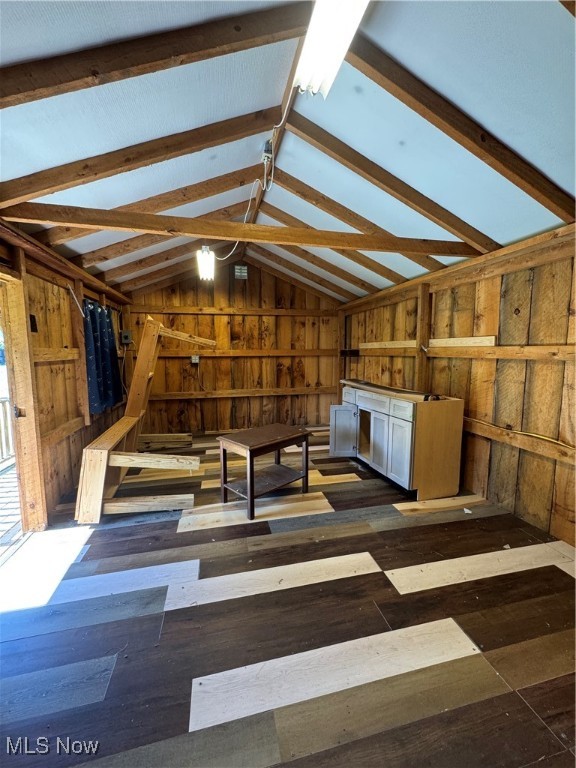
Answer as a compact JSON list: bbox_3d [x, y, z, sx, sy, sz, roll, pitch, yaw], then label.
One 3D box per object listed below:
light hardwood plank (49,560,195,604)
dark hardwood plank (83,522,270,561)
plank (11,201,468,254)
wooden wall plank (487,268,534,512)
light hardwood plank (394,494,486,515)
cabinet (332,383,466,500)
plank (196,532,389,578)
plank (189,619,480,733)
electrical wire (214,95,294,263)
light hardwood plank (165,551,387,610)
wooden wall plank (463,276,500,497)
[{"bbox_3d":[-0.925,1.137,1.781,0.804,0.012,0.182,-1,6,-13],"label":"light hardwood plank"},{"bbox_3d":[-0.723,1.087,2.176,1.207,0.012,0.182,-2,6,-13],"label":"dark hardwood plank"},{"bbox_3d":[-0.058,-1.114,2.313,3.593,0.097,0.060,-1,6,-13],"label":"plank"},{"bbox_3d":[1.821,0.078,2.555,0.025,1.939,0.263,-1,6,-13],"label":"wooden wall plank"},{"bbox_3d":[1.320,1.029,2.654,0.842,0.012,0.182,-2,6,-13],"label":"light hardwood plank"},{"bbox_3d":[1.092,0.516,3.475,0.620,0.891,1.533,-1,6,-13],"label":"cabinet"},{"bbox_3d":[0.063,1.099,1.988,1.209,0.012,0.182,-2,6,-13],"label":"plank"},{"bbox_3d":[0.231,1.183,1.298,1.217,0.012,0.179,-1,6,-13],"label":"plank"},{"bbox_3d":[-0.332,-1.438,2.380,0.465,0.640,1.350,-2,6,-13],"label":"electrical wire"},{"bbox_3d":[-0.049,1.120,1.776,1.209,0.012,0.182,-2,6,-13],"label":"light hardwood plank"},{"bbox_3d":[1.737,0.035,2.779,0.025,1.938,0.274,-2,6,-13],"label":"wooden wall plank"}]

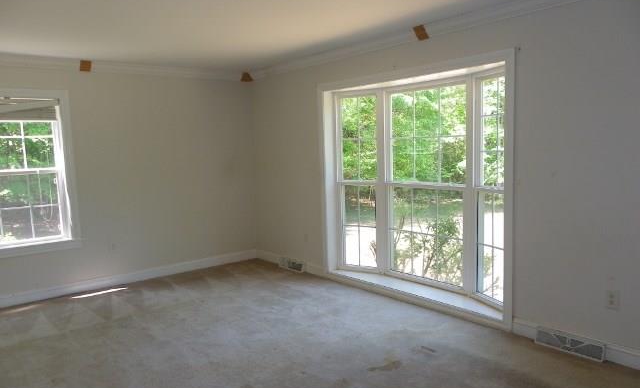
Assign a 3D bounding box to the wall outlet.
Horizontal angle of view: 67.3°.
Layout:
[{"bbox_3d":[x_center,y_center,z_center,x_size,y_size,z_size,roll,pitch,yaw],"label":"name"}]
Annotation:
[{"bbox_3d":[1.865,0.676,3.061,0.012,0.116,0.073,-6,7,-39],"label":"wall outlet"}]

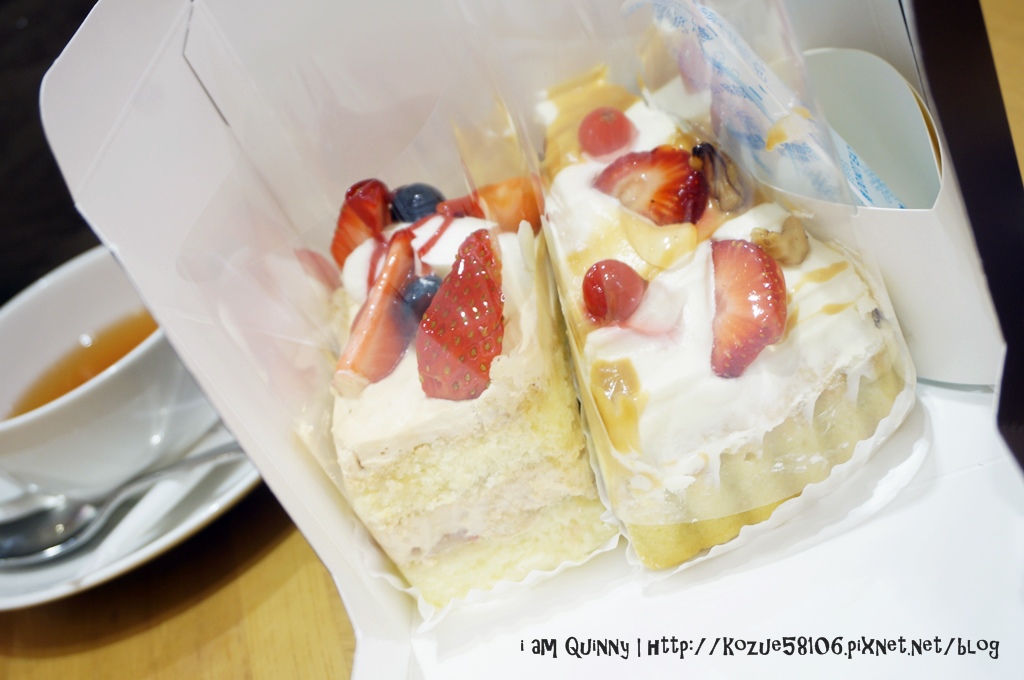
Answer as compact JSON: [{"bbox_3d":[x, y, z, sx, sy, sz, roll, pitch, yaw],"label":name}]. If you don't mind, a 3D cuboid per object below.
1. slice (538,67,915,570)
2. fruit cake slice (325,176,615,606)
[{"bbox_3d":[0.040,-0.015,0.280,0.071,0.057,0.105,-22,36,-2],"label":"slice"},{"bbox_3d":[-0.011,0.006,0.268,0.044,0.069,0.070,-18,36,4],"label":"fruit cake slice"}]

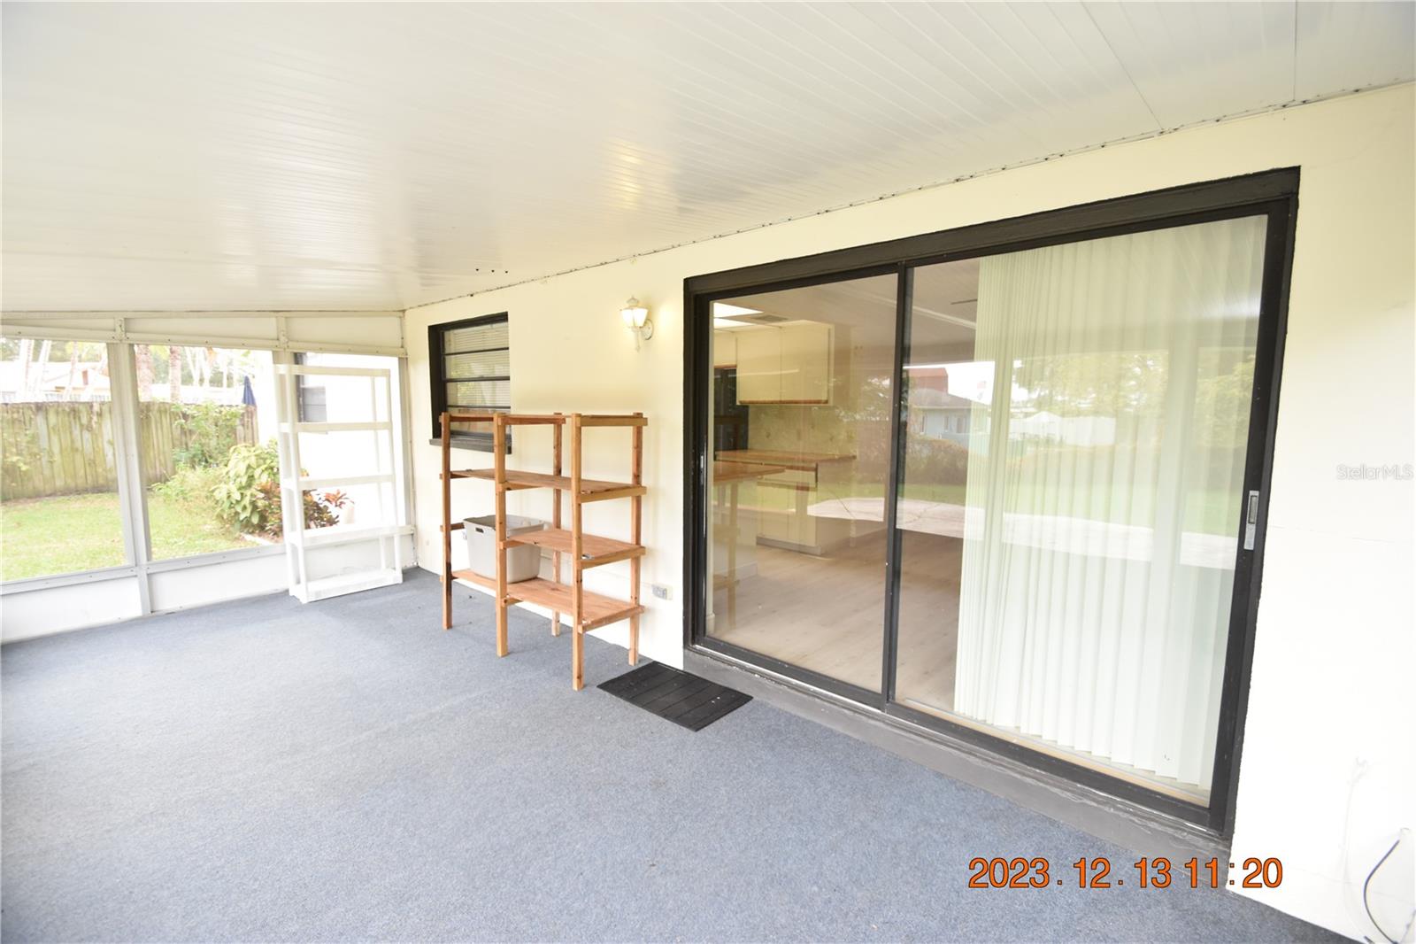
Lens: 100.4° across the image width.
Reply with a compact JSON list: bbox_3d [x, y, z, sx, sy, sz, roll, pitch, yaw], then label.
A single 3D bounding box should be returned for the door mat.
[{"bbox_3d":[-0.189,1.208,3.254,0.728,0.012,0.459,5,8,39],"label":"door mat"}]

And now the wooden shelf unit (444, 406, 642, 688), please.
[{"bbox_3d":[-1.107,0.386,3.817,1.502,1.517,0.500,5,8,39],"label":"wooden shelf unit"}]

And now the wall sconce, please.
[{"bbox_3d":[-0.410,-0.863,3.453,0.128,0.305,0.178,5,8,39],"label":"wall sconce"}]

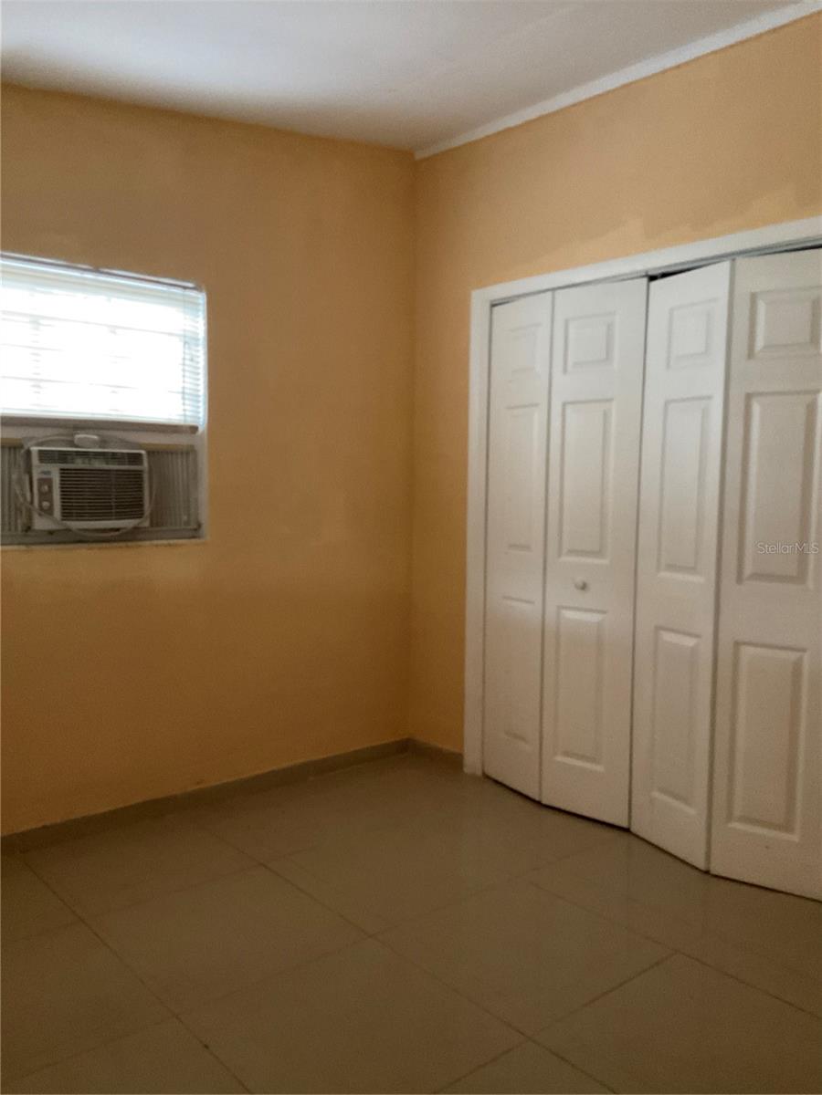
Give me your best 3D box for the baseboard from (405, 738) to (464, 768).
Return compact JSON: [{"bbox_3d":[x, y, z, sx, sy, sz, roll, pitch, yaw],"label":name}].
[{"bbox_3d":[0.116,0.949,4.220,0.014,0.080,0.376,-4,6,-40],"label":"baseboard"}]

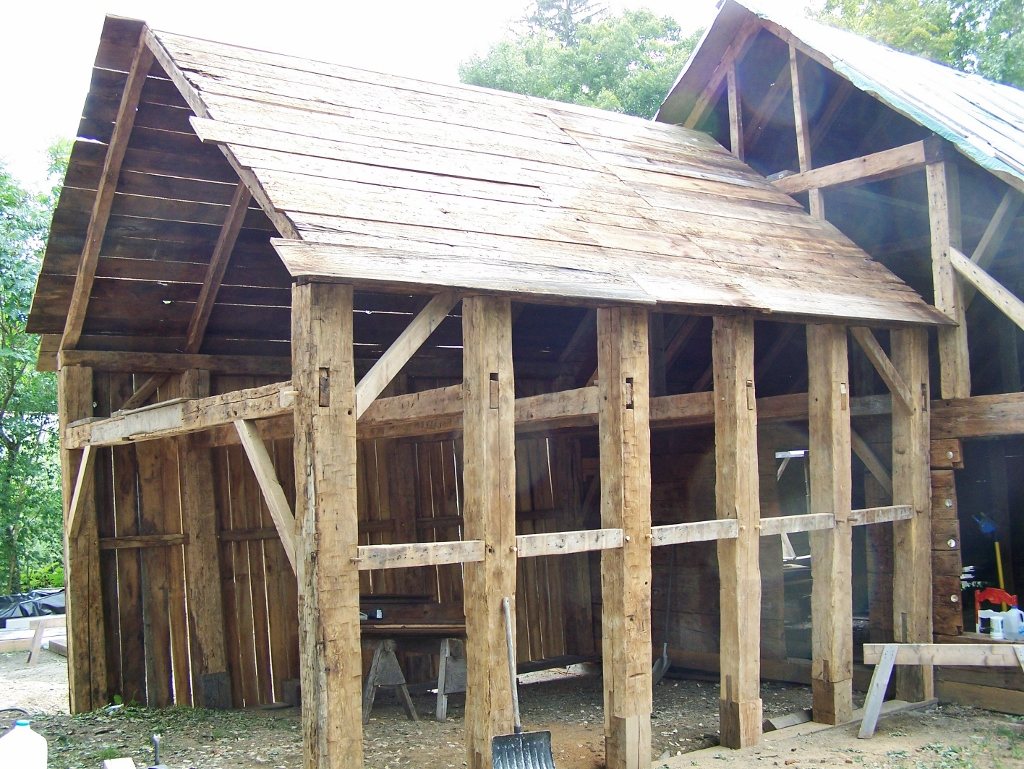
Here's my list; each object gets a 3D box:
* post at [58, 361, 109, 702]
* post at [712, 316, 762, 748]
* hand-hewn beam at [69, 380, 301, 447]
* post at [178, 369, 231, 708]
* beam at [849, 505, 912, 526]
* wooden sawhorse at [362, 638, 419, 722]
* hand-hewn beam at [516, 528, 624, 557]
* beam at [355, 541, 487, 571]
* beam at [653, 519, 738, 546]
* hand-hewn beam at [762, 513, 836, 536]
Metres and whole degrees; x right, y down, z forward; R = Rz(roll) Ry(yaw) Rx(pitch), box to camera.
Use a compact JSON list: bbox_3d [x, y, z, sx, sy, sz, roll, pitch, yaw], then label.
[{"bbox_3d":[-3.314,1.180,8.690,0.245,2.640,0.225,-1,-3,-36],"label":"post"},{"bbox_3d":[1.397,0.883,6.941,0.195,2.600,0.185,2,-4,-36],"label":"post"},{"bbox_3d":[-2.327,0.257,7.592,0.178,0.168,4.382,2,-6,-36],"label":"hand-hewn beam"},{"bbox_3d":[-2.742,1.369,10.060,0.198,2.911,0.198,0,-5,-37],"label":"post"},{"bbox_3d":[2.796,0.991,8.477,0.863,0.117,0.085,2,-5,-37],"label":"beam"},{"bbox_3d":[-1.000,2.325,9.111,0.420,0.653,0.720,-1,-4,-8],"label":"wooden sawhorse"},{"bbox_3d":[0.350,0.923,6.567,0.783,0.117,0.085,2,-5,-37],"label":"hand-hewn beam"},{"bbox_3d":[-0.474,0.905,5.954,0.776,0.117,0.085,2,-5,-37],"label":"beam"},{"bbox_3d":[1.185,0.945,7.182,0.789,0.117,0.085,2,-5,-37],"label":"beam"},{"bbox_3d":[1.996,0.975,7.808,0.795,0.117,0.085,2,-5,-37],"label":"hand-hewn beam"}]

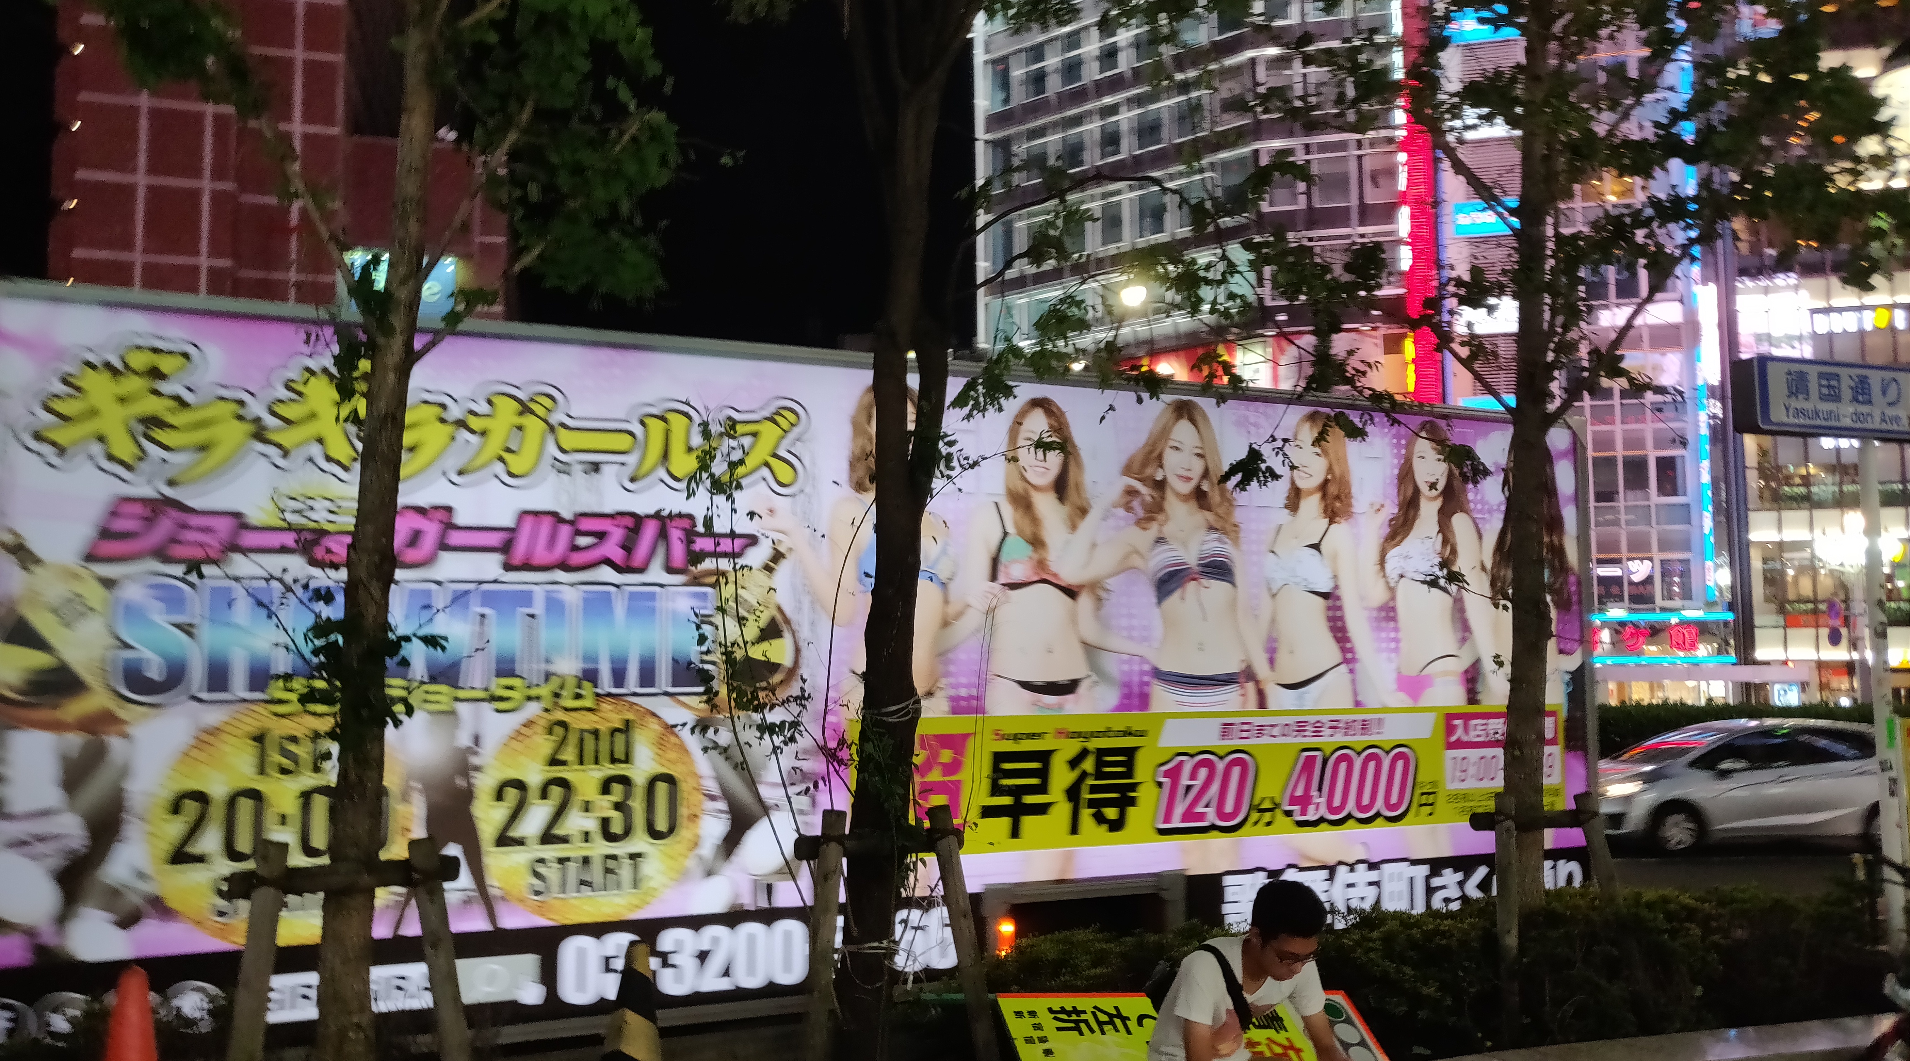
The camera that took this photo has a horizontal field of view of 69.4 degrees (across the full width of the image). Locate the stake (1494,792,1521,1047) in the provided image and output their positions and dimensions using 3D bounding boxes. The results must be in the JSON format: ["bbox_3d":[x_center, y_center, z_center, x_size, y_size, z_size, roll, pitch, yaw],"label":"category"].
[{"bbox_3d":[2.148,1.514,5.357,0.080,0.985,0.080,-2,-5,22],"label":"stake"}]

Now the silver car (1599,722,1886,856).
[{"bbox_3d":[9.433,3.050,16.724,3.955,1.525,1.695,0,-4,-3],"label":"silver car"}]

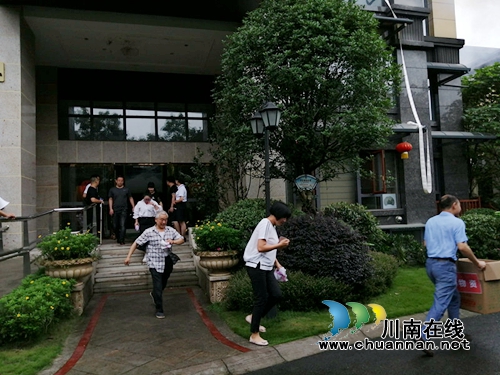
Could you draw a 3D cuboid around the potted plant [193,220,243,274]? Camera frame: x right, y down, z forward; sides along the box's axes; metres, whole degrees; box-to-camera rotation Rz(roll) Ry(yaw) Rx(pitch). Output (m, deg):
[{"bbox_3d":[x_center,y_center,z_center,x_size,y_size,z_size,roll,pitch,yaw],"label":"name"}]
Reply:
[{"bbox_3d":[-0.558,1.031,6.450,0.820,0.880,0.820,-2,-3,-9],"label":"potted plant"}]

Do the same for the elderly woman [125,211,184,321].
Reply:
[{"bbox_3d":[-1.432,1.162,5.631,0.850,1.580,0.520,-1,-3,-19],"label":"elderly woman"}]

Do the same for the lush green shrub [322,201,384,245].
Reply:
[{"bbox_3d":[2.211,1.057,8.100,1.450,1.250,1.350,-3,-3,17],"label":"lush green shrub"}]

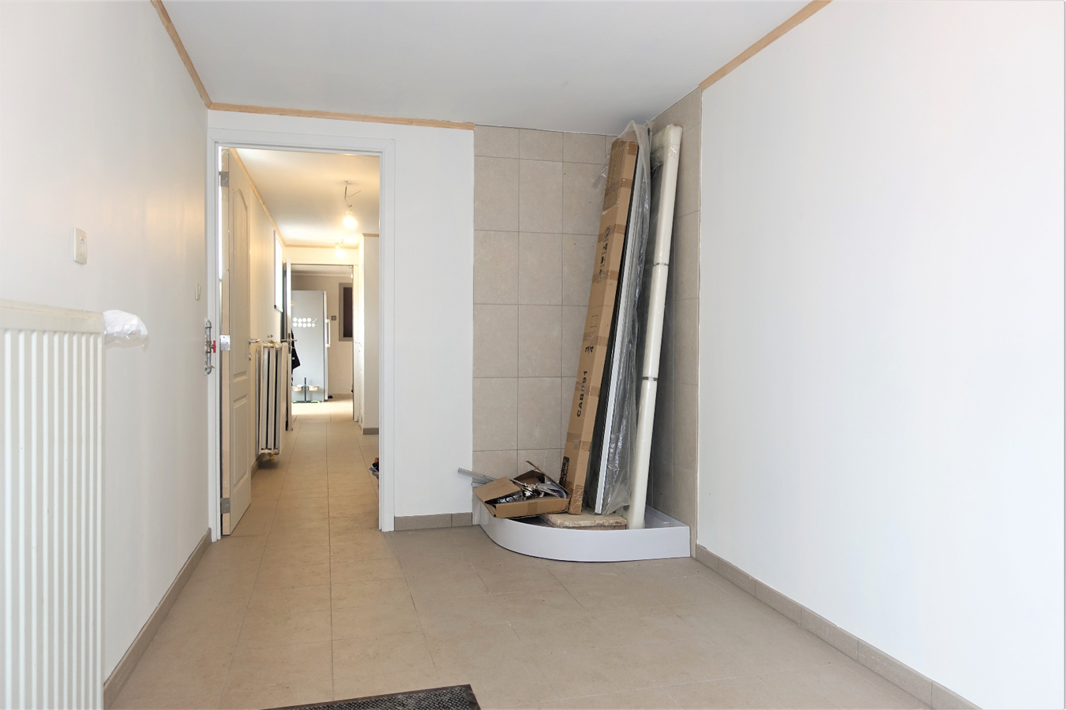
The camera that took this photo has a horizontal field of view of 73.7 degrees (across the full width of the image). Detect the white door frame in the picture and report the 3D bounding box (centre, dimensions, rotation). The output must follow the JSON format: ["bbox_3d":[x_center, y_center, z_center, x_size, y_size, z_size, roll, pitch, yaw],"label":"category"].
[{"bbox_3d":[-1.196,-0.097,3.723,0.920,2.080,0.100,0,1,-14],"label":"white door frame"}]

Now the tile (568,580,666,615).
[{"bbox_3d":[0.314,0.955,2.788,0.303,0.012,0.288,0,1,-16],"label":"tile"}]

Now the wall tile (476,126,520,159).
[{"bbox_3d":[-0.195,-1.157,3.862,0.253,0.168,0.010,0,1,-16],"label":"wall tile"}]

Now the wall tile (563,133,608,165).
[{"bbox_3d":[0.293,-1.167,4.019,0.250,0.166,0.010,0,1,-14],"label":"wall tile"}]

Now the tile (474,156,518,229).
[{"bbox_3d":[-0.197,-0.874,3.865,0.253,0.400,0.010,0,1,-16],"label":"tile"}]

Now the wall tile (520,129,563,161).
[{"bbox_3d":[0.047,-1.168,3.962,0.250,0.165,0.010,0,1,-14],"label":"wall tile"}]

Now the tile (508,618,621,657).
[{"bbox_3d":[0.099,0.980,2.486,0.302,0.010,0.300,0,1,-15],"label":"tile"}]

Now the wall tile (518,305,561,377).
[{"bbox_3d":[0.041,-0.074,3.946,0.253,0.400,0.010,0,1,-16],"label":"wall tile"}]

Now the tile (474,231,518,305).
[{"bbox_3d":[-0.202,-0.478,3.919,0.250,0.400,0.010,0,1,-14],"label":"tile"}]

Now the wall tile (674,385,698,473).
[{"bbox_3d":[0.733,0.344,3.400,0.010,0.405,0.253,0,1,-16],"label":"wall tile"}]

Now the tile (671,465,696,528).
[{"bbox_3d":[0.730,0.742,3.402,0.012,0.401,0.230,0,1,-16],"label":"tile"}]

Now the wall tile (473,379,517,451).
[{"bbox_3d":[-0.204,0.328,3.939,0.253,0.405,0.010,0,1,-16],"label":"wall tile"}]

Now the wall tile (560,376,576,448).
[{"bbox_3d":[0.282,0.327,4.036,0.252,0.400,0.012,0,1,-16],"label":"wall tile"}]

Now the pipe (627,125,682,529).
[{"bbox_3d":[0.586,-0.118,3.400,0.075,1.962,0.075,5,0,-16],"label":"pipe"}]

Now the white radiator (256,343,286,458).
[{"bbox_3d":[-2.268,0.345,6.211,0.170,0.880,0.960,0,1,-16],"label":"white radiator"}]

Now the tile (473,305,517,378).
[{"bbox_3d":[-0.204,-0.076,3.888,0.252,0.400,0.012,0,1,-16],"label":"tile"}]

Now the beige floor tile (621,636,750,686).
[{"bbox_3d":[0.484,0.982,2.278,0.302,0.010,0.302,0,1,-16],"label":"beige floor tile"}]

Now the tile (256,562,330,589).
[{"bbox_3d":[-1.031,0.959,3.060,0.302,0.010,0.302,0,1,-16],"label":"tile"}]

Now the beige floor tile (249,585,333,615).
[{"bbox_3d":[-0.930,0.947,2.727,0.303,0.012,0.288,0,1,-16],"label":"beige floor tile"}]

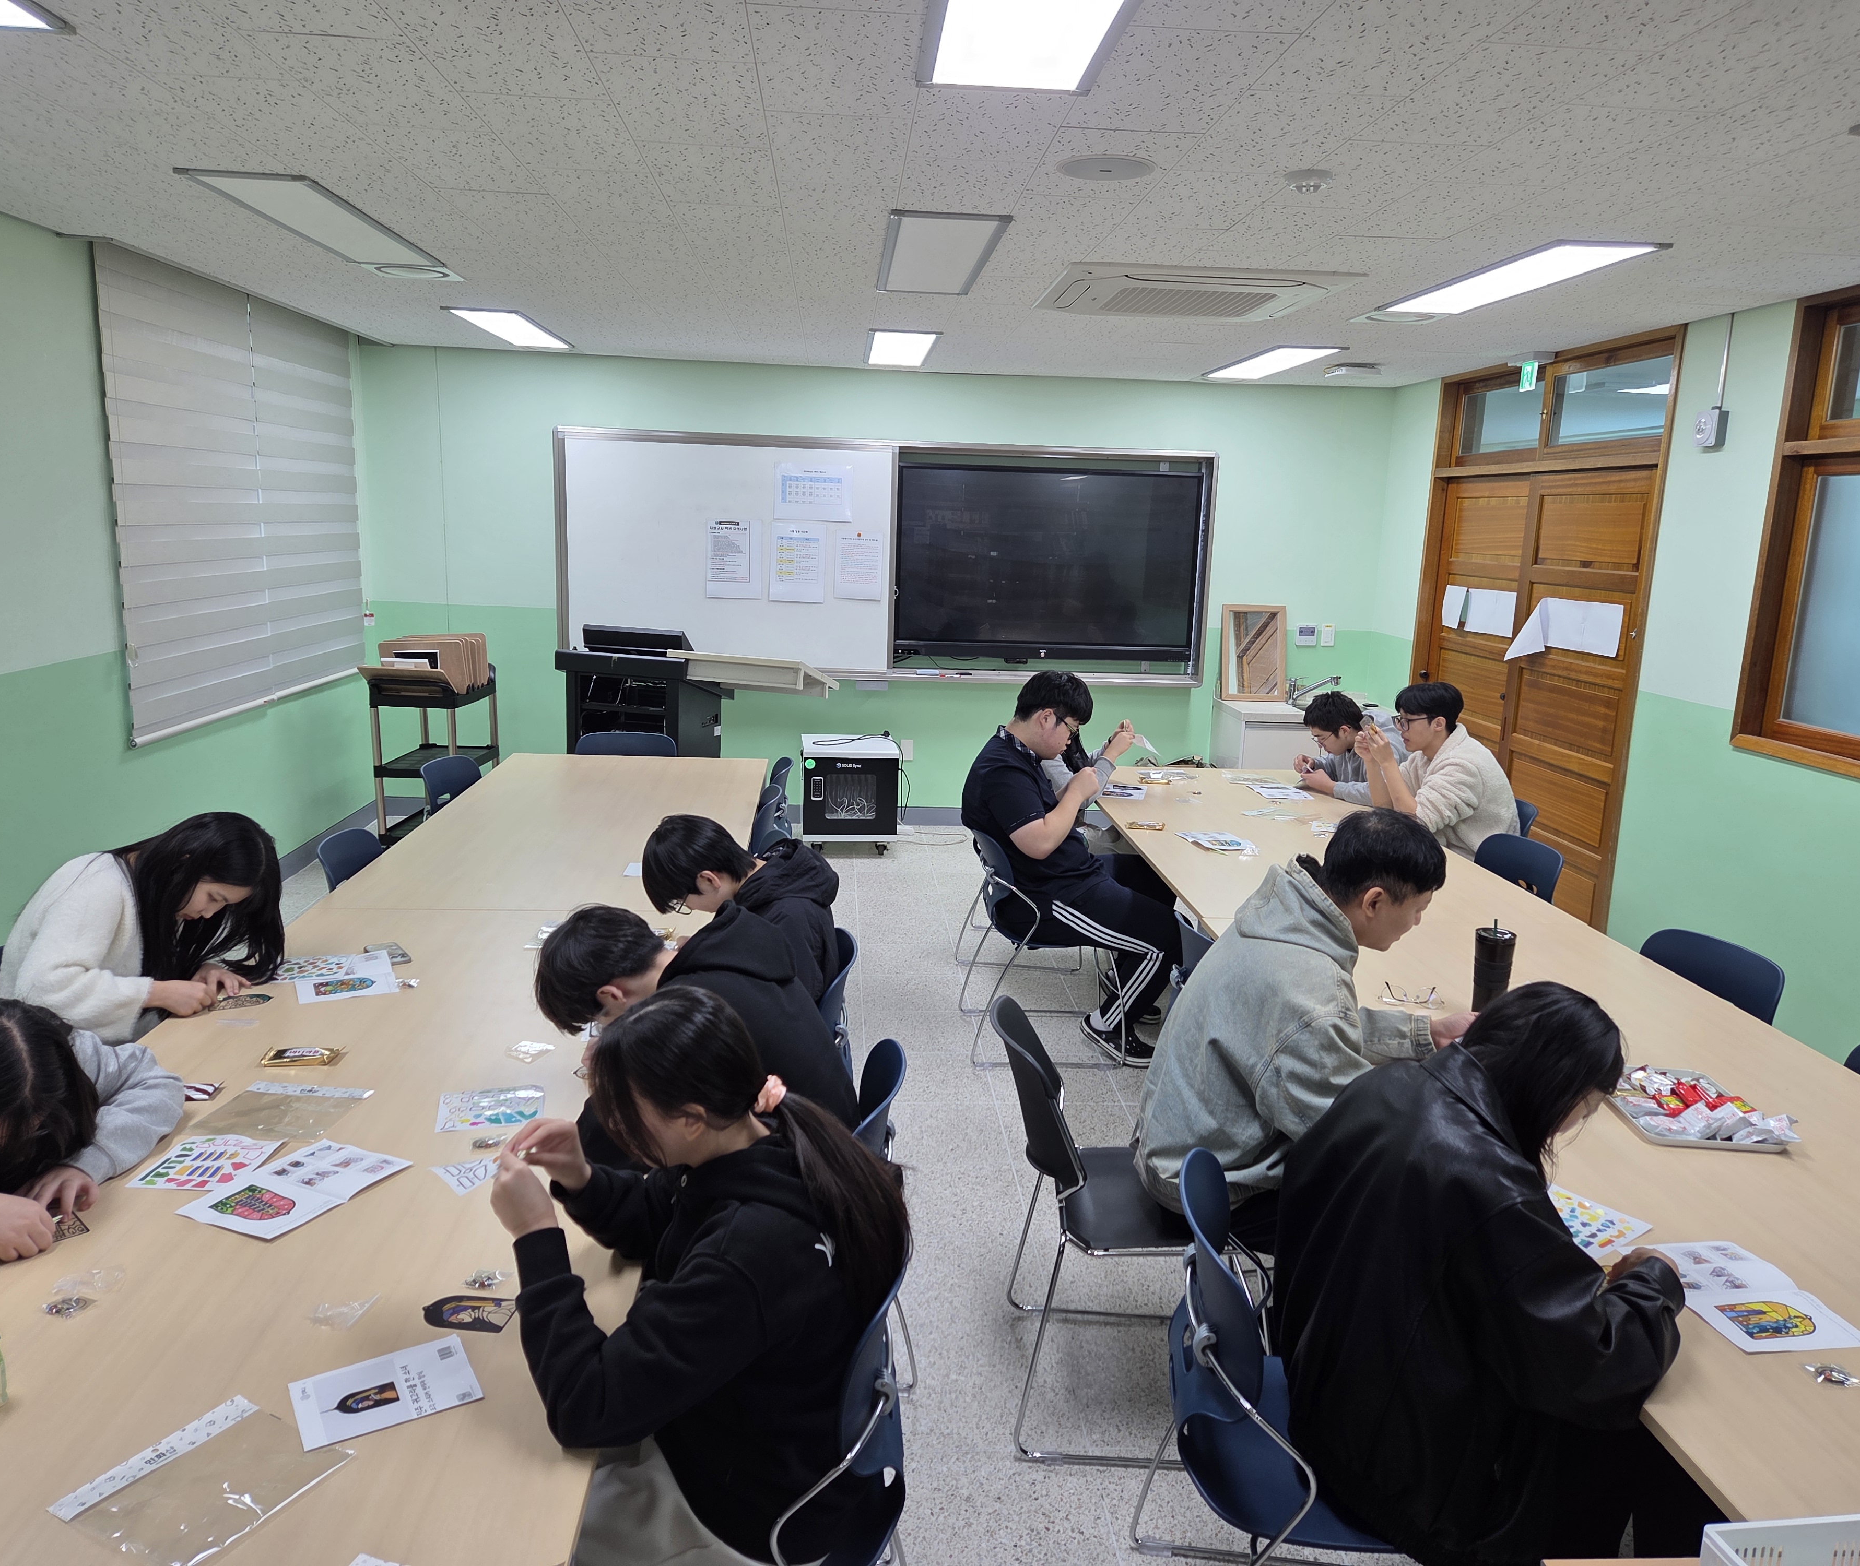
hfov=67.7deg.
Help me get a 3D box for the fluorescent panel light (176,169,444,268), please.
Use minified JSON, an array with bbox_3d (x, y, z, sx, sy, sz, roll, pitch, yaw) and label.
[{"bbox_3d":[-1.743,-1.627,4.050,0.315,0.045,1.300,1,11,-4],"label":"fluorescent panel light"}]

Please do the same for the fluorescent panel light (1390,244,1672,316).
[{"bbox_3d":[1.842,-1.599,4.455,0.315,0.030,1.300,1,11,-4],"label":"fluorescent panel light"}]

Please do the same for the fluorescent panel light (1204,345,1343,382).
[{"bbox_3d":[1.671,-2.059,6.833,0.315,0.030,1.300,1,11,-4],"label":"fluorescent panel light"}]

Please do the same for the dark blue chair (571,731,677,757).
[{"bbox_3d":[-1.379,0.196,6.135,0.510,0.790,0.530,1,11,-4],"label":"dark blue chair"}]

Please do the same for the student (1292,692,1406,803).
[{"bbox_3d":[1.879,0.169,5.903,0.700,1.140,0.520,1,11,-4],"label":"student"}]

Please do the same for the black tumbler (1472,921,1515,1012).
[{"bbox_3d":[1.282,0.421,3.159,0.095,0.226,0.095,2,11,0],"label":"black tumbler"}]

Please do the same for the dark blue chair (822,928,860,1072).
[{"bbox_3d":[-0.436,0.766,3.333,0.540,0.790,0.540,1,11,-5],"label":"dark blue chair"}]

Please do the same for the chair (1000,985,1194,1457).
[{"bbox_3d":[0.410,0.878,2.879,0.560,0.815,0.530,2,11,2],"label":"chair"}]

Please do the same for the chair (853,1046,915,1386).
[{"bbox_3d":[-0.312,0.908,2.621,0.540,0.790,0.540,2,11,3],"label":"chair"}]

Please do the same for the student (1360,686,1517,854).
[{"bbox_3d":[1.868,0.257,5.157,0.740,1.270,0.530,1,11,-4],"label":"student"}]

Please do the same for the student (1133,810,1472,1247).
[{"bbox_3d":[0.806,0.667,2.869,0.800,1.260,0.540,1,11,-4],"label":"student"}]

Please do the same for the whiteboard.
[{"bbox_3d":[-1.125,-1.257,7.690,1.850,1.300,0.080,1,11,-4],"label":"whiteboard"}]

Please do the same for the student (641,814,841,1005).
[{"bbox_3d":[-0.463,0.607,3.302,0.580,1.110,0.500,1,11,-4],"label":"student"}]

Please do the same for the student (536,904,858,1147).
[{"bbox_3d":[-0.468,0.749,2.709,0.720,1.070,0.520,1,11,-4],"label":"student"}]

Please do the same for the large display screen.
[{"bbox_3d":[0.665,-1.230,7.829,1.700,1.035,0.090,1,11,-4],"label":"large display screen"}]

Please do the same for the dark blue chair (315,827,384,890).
[{"bbox_3d":[-1.560,0.555,4.233,0.540,0.790,0.540,1,11,-6],"label":"dark blue chair"}]

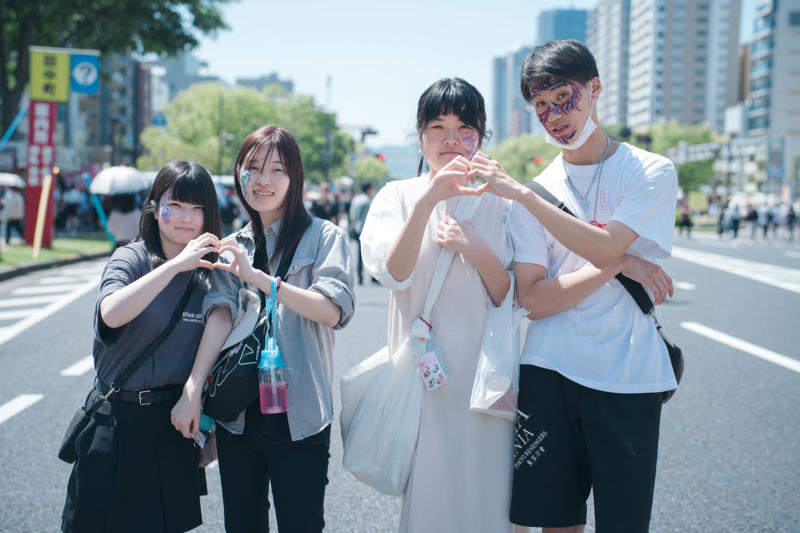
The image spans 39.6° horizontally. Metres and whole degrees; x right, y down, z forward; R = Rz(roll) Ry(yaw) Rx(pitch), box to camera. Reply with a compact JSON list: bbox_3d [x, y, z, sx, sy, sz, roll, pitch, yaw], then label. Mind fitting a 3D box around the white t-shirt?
[{"bbox_3d":[0.484,0.003,2.780,0.430,0.620,0.300,0,4,24],"label":"white t-shirt"}]

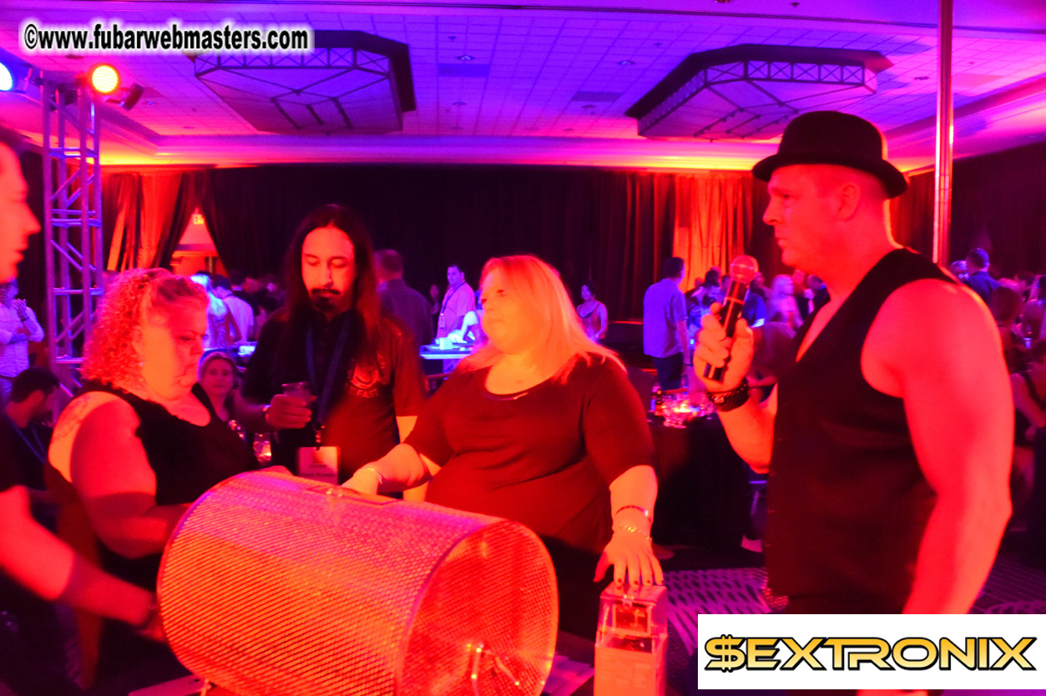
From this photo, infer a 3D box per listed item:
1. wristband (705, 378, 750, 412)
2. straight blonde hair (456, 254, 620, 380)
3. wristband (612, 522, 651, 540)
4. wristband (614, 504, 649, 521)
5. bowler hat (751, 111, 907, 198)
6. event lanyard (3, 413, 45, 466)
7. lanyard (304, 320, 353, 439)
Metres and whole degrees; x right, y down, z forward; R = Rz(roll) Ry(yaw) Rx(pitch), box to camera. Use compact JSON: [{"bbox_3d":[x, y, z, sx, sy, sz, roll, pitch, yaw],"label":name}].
[{"bbox_3d":[0.394,0.090,1.560,0.078,0.042,0.066,-14,23,16],"label":"wristband"},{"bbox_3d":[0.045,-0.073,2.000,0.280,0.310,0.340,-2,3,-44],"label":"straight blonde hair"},{"bbox_3d":[0.208,0.354,1.550,0.072,0.060,0.014,-2,40,9],"label":"wristband"},{"bbox_3d":[0.211,0.325,1.570,0.072,0.060,0.012,-3,38,7],"label":"wristband"},{"bbox_3d":[0.605,-0.379,1.600,0.285,0.155,0.250,10,5,17],"label":"bowler hat"},{"bbox_3d":[-1.918,0.380,3.150,0.150,0.280,0.160,2,3,41],"label":"event lanyard"},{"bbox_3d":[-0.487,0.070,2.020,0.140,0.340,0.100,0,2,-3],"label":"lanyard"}]

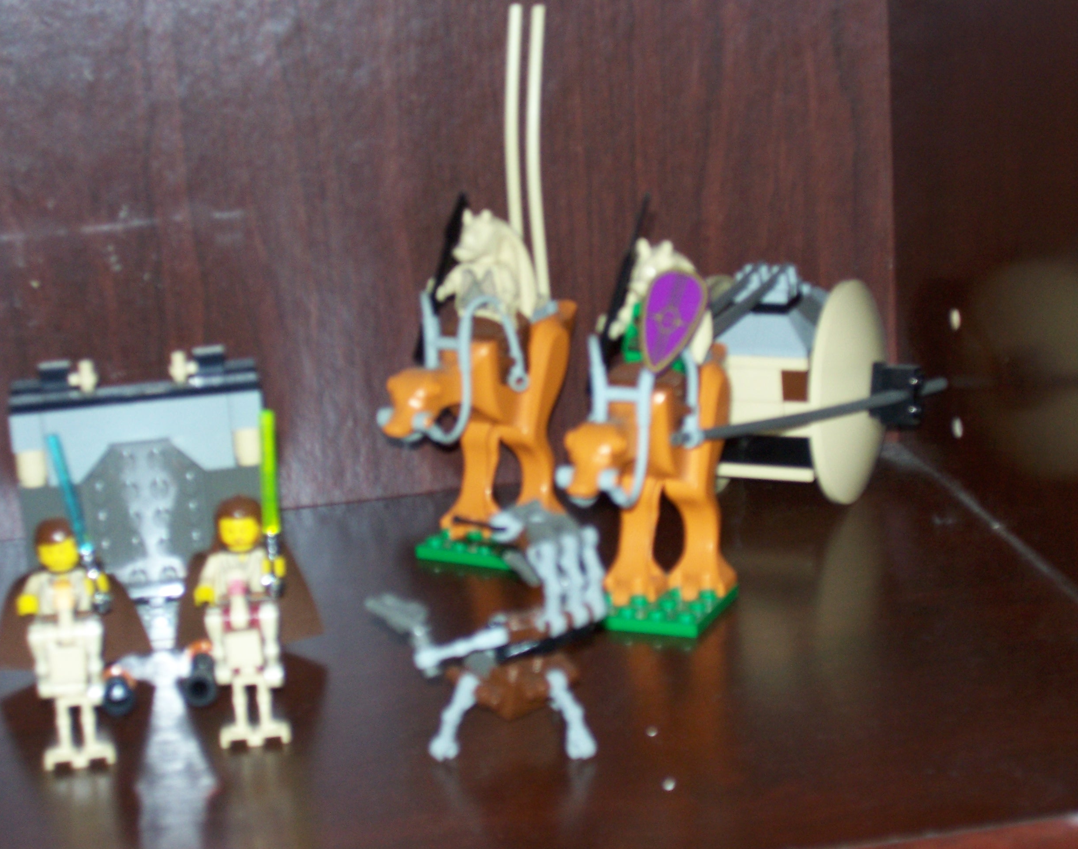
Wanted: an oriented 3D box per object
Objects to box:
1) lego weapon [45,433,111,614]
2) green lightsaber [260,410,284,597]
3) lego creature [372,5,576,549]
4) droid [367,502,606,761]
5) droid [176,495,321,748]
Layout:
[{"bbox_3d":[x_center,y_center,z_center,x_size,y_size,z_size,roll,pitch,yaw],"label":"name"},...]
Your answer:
[{"bbox_3d":[-0.111,0.024,0.647,0.005,0.045,0.005,-13,11,3],"label":"lego weapon"},{"bbox_3d":[-0.065,0.019,0.654,0.005,0.048,0.005,-1,8,-1],"label":"green lightsaber"},{"bbox_3d":[-0.015,-0.037,0.733,0.034,0.147,0.093,6,19,30],"label":"lego creature"},{"bbox_3d":[-0.006,0.044,0.616,0.048,0.054,0.057,9,20,38],"label":"droid"},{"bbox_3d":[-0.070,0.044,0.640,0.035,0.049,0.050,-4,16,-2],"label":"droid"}]

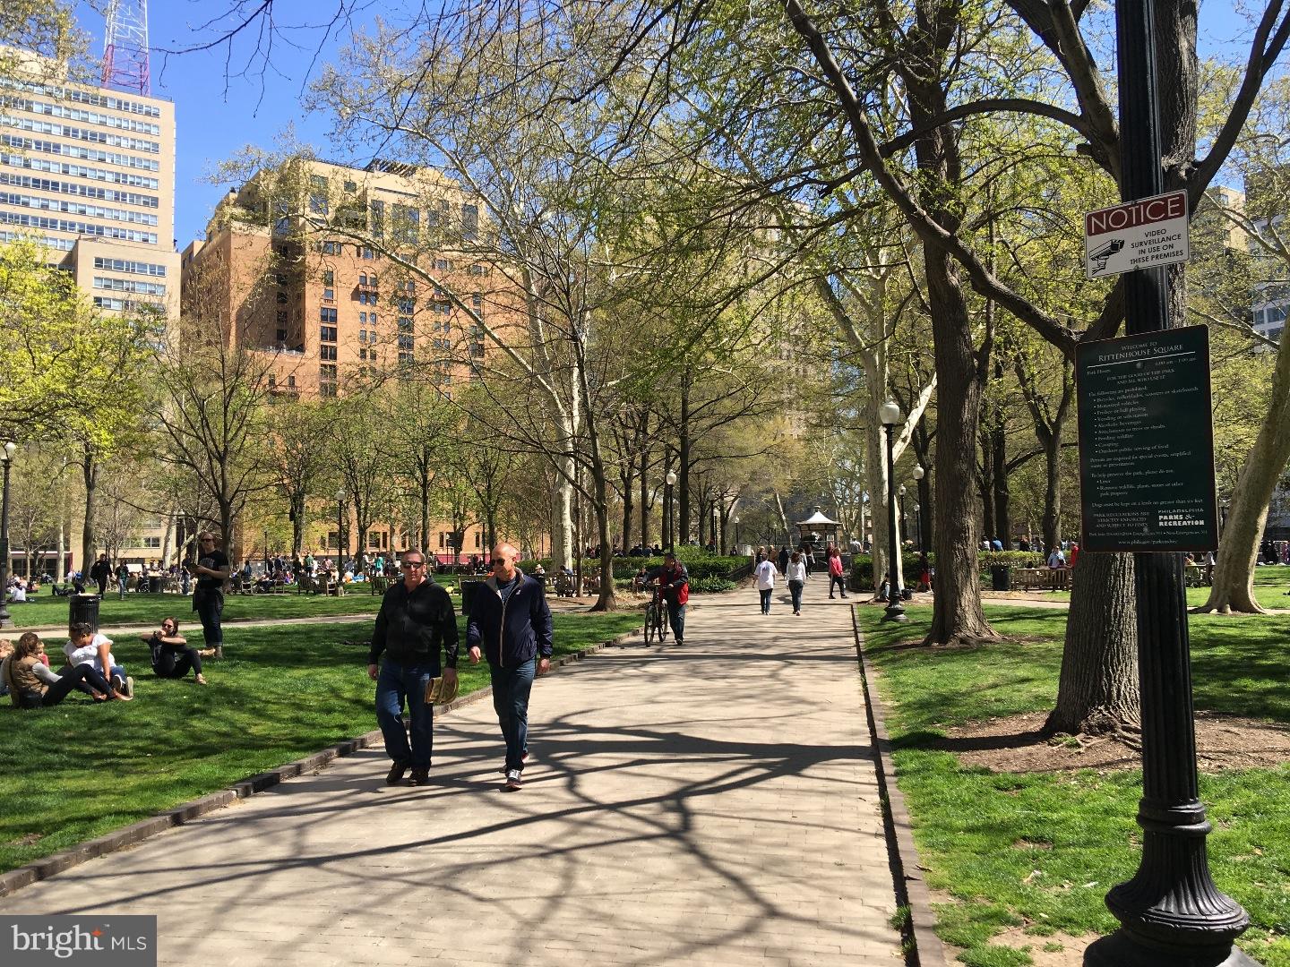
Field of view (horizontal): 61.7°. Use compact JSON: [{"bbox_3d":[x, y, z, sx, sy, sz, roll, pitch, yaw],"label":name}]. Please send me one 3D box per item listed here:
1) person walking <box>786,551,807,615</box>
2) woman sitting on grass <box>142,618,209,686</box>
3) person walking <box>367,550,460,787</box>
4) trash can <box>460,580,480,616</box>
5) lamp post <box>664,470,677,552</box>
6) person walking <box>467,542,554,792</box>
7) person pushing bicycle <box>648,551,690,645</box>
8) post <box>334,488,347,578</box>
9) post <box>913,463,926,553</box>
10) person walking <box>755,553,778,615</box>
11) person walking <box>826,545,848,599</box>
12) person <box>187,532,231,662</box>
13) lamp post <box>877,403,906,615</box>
[{"bbox_3d":[4.085,2.682,29.200,0.540,1.700,0.500,-1,-4,10],"label":"person walking"},{"bbox_3d":[-5.786,2.065,13.300,0.570,0.780,0.840,3,-5,-43],"label":"woman sitting on grass"},{"bbox_3d":[-1.730,1.374,8.050,0.630,1.740,0.450,-1,-4,3],"label":"person walking"},{"bbox_3d":[-4.604,3.129,29.300,0.660,0.930,0.660,-1,-4,10],"label":"trash can"},{"bbox_3d":[1.118,1.940,46.562,0.470,5.000,0.470,-1,-4,0],"label":"lamp post"},{"bbox_3d":[-1.015,1.363,8.120,0.600,1.810,0.600,-2,-4,11],"label":"person walking"},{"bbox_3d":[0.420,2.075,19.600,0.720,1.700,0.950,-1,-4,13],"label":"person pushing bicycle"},{"bbox_3d":[-15.933,2.741,56.562,0.470,5.000,0.470,-1,-4,0],"label":"post"},{"bbox_3d":[10.982,1.640,43.362,0.470,5.000,0.470,-1,-4,0],"label":"post"},{"bbox_3d":[3.268,2.723,29.200,0.600,1.680,0.450,-1,-4,10],"label":"person walking"},{"bbox_3d":[6.626,3.088,37.200,0.680,1.750,0.500,-3,-4,25],"label":"person walking"},{"bbox_3d":[-6.373,1.643,15.800,0.530,1.820,0.450,-2,-4,21],"label":"person"},{"bbox_3d":[5.891,0.635,25.700,0.600,5.200,0.600,-1,-4,10],"label":"lamp post"}]

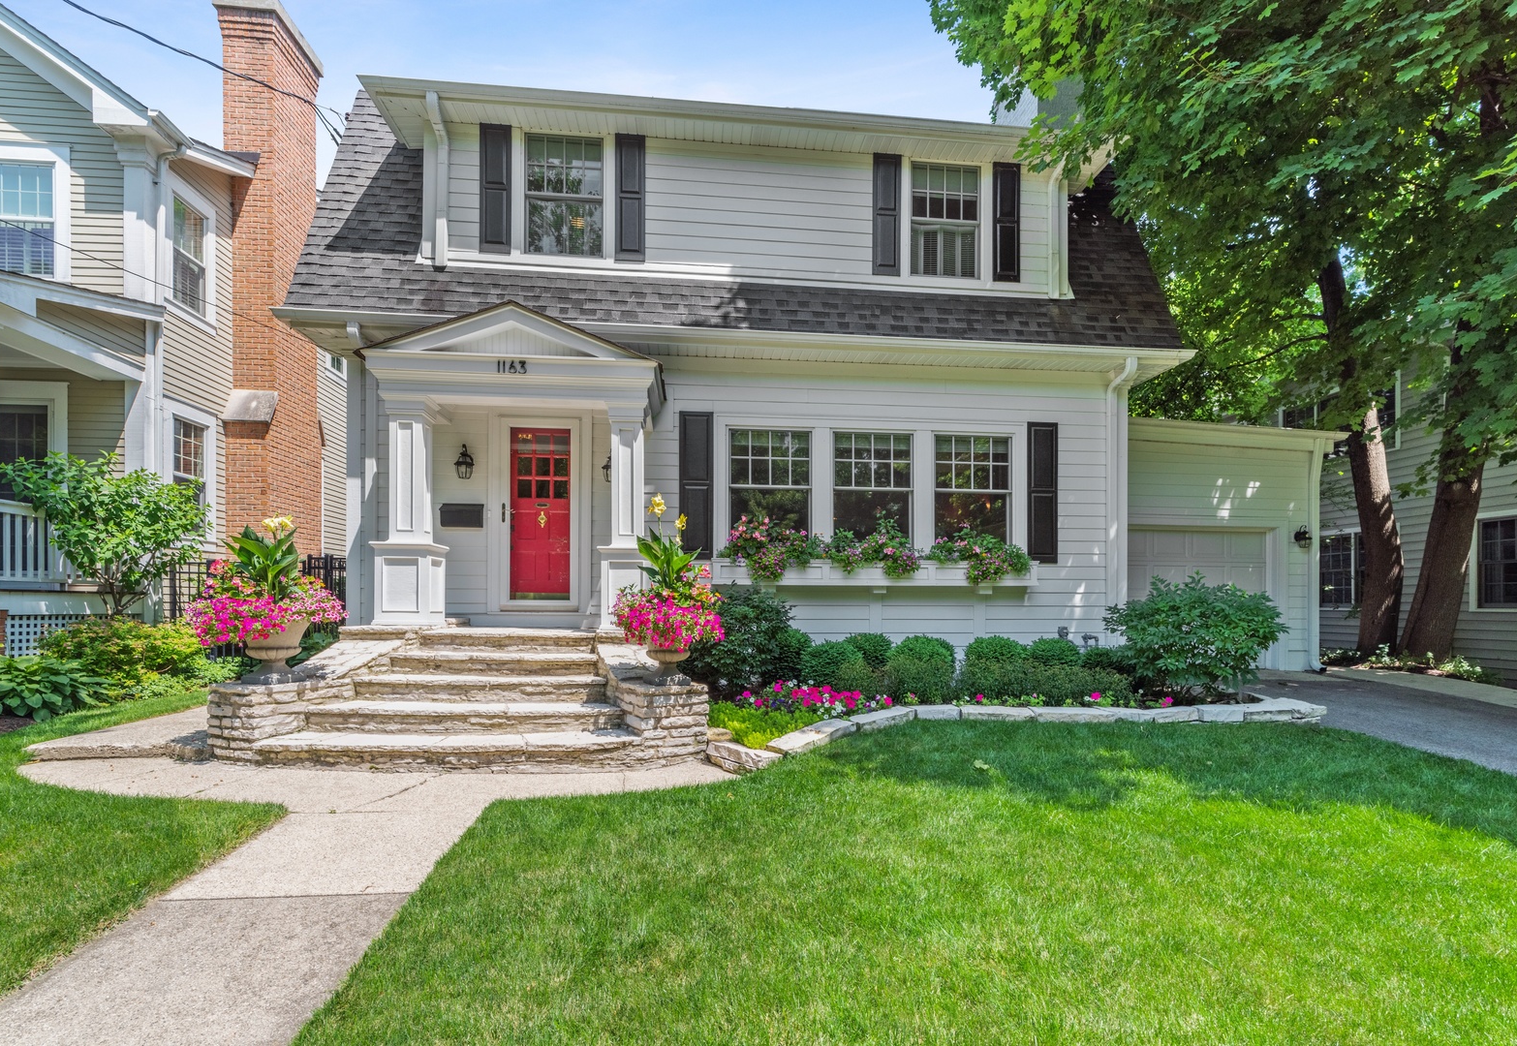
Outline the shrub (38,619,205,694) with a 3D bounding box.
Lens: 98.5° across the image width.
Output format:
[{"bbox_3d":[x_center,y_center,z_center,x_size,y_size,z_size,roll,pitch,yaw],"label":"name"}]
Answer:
[{"bbox_3d":[-6.720,1.429,6.900,1.500,0.820,1.150,1,-3,-6],"label":"shrub"}]

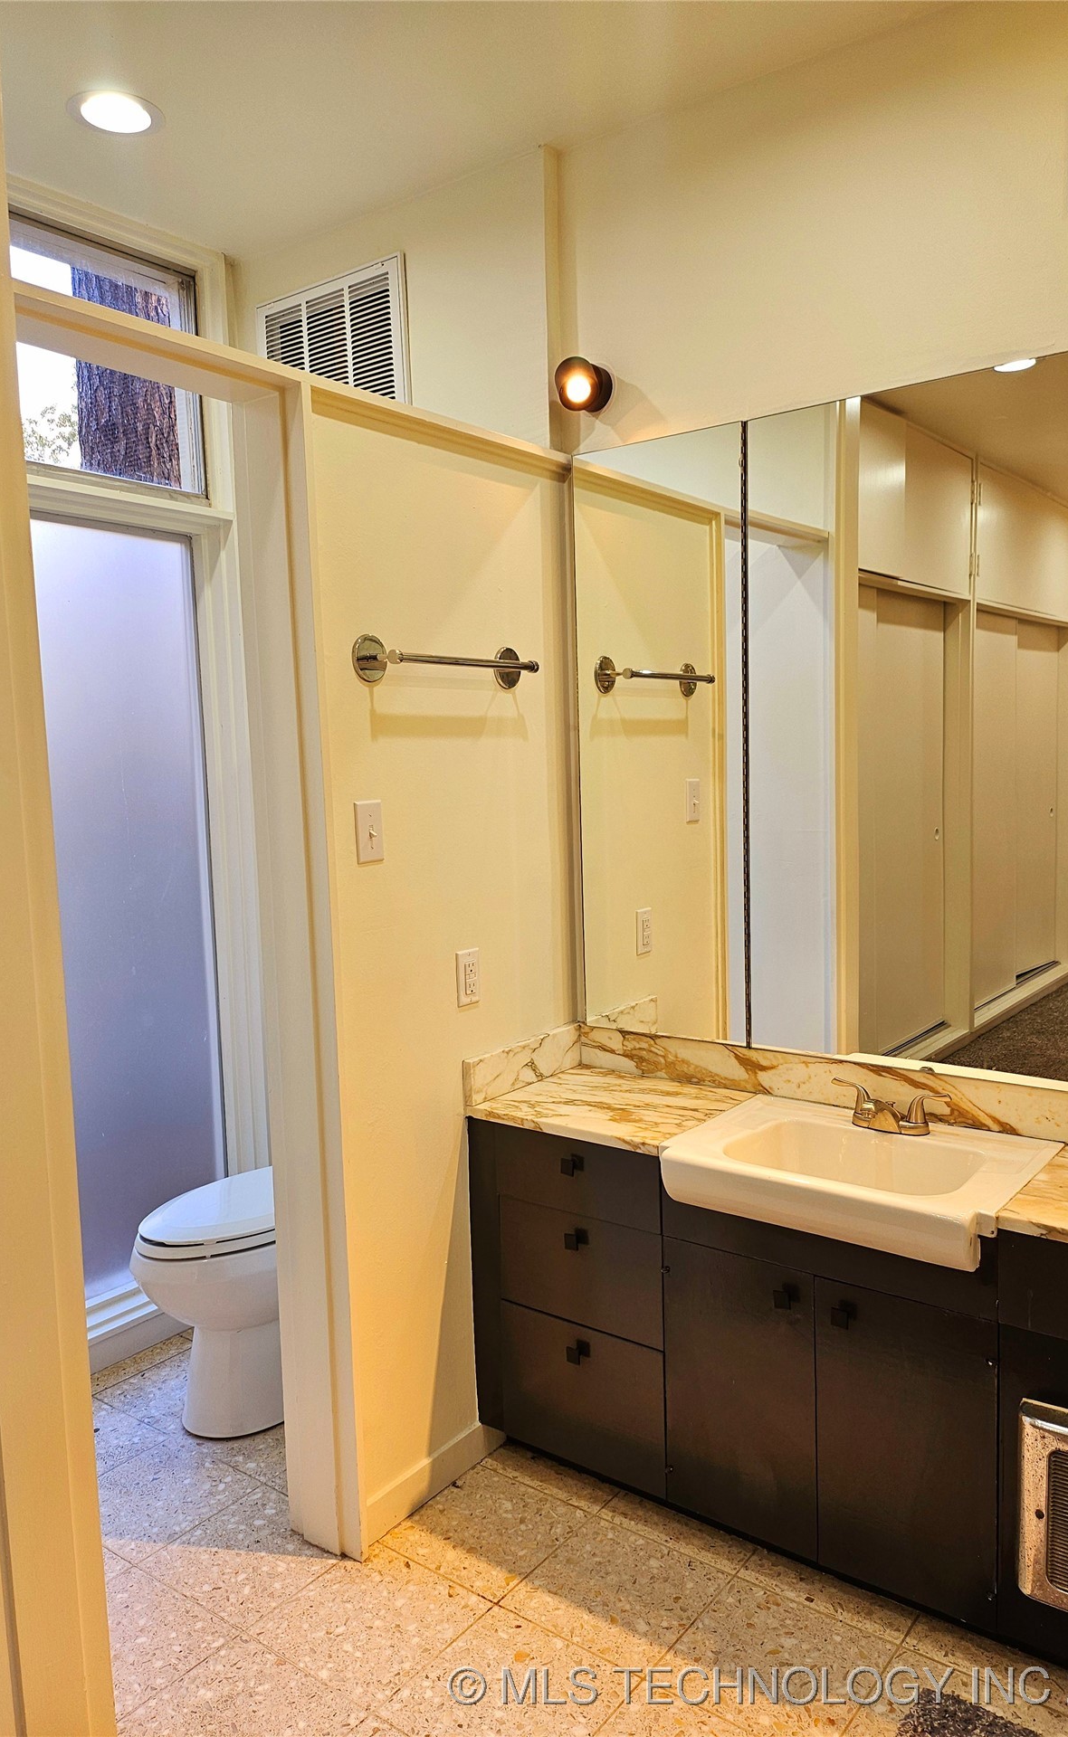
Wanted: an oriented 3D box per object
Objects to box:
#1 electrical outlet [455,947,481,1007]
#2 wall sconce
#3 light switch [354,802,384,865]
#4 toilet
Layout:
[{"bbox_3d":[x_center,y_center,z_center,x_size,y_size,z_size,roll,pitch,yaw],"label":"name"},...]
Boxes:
[{"bbox_3d":[-0.135,0.225,2.480,0.010,0.115,0.071,2,7,37],"label":"electrical outlet"},{"bbox_3d":[0.108,-1.052,2.624,0.097,0.107,0.095,2,7,37],"label":"wall sconce"},{"bbox_3d":[-0.302,-0.068,2.234,0.019,0.115,0.071,2,7,37],"label":"light switch"},{"bbox_3d":[-0.602,0.864,2.894,0.425,0.756,0.750,2,7,37],"label":"toilet"}]

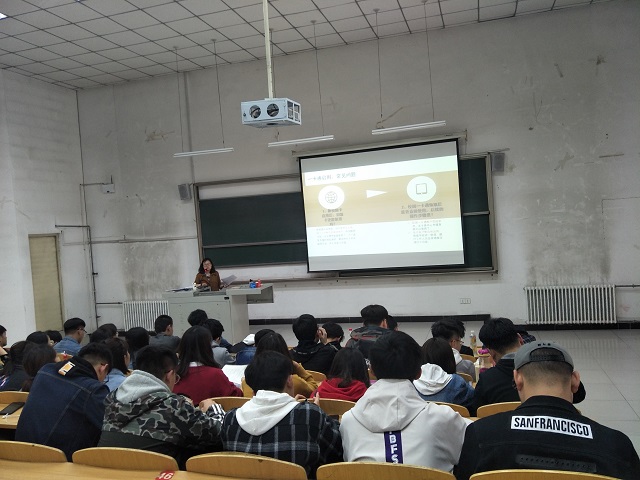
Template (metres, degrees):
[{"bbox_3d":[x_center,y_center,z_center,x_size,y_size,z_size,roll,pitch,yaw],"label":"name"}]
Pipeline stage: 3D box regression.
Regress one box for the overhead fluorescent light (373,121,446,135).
[{"bbox_3d":[1.410,-1.787,7.071,1.200,0.080,0.120,-3,3,16],"label":"overhead fluorescent light"}]

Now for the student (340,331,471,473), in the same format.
[{"bbox_3d":[0.402,0.934,1.895,0.510,1.200,0.700,-3,4,16],"label":"student"}]

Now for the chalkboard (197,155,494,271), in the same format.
[{"bbox_3d":[0.224,-0.386,8.793,5.900,2.050,0.130,-3,3,16],"label":"chalkboard"}]

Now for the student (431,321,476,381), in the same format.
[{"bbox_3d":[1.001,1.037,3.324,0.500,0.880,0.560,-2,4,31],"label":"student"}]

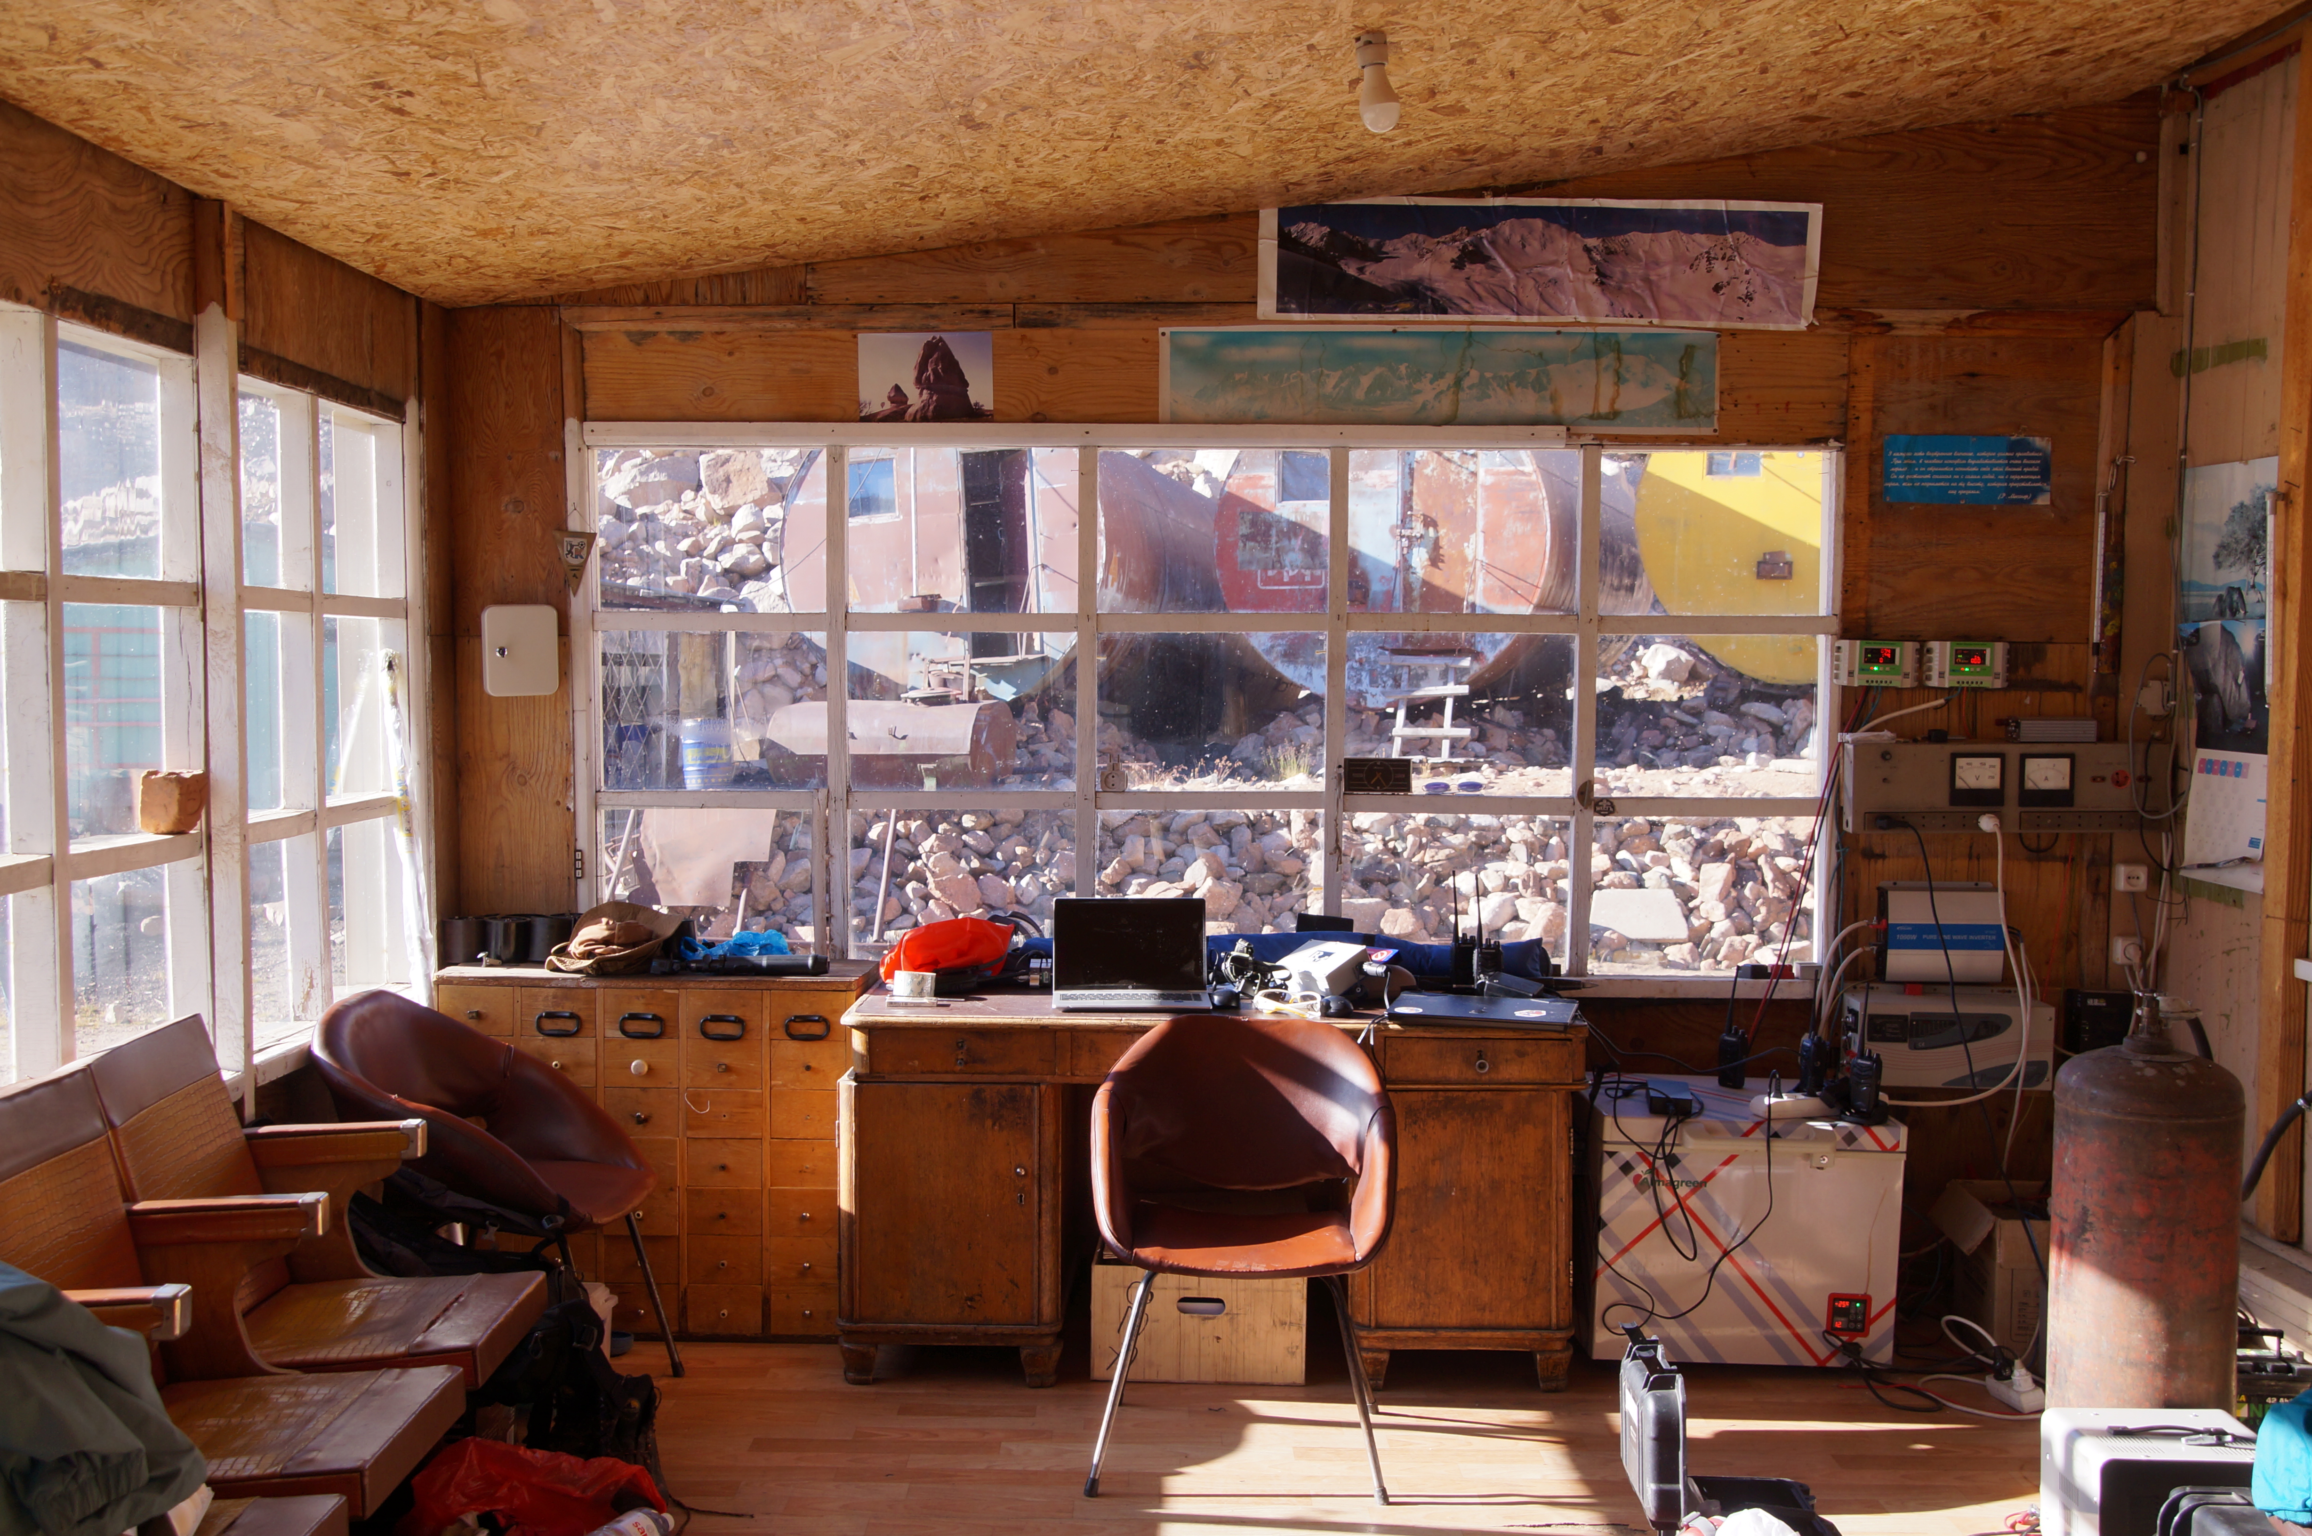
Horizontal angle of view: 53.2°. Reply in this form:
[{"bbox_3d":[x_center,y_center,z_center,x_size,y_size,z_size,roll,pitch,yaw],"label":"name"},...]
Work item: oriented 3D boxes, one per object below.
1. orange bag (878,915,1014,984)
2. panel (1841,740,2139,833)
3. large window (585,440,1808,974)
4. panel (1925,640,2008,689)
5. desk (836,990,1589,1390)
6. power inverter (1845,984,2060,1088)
[{"bbox_3d":[-0.479,0.412,5.282,0.310,0.144,0.200,0,3,0],"label":"orange bag"},{"bbox_3d":[1.982,0.045,5.444,0.705,0.213,0.100,0,3,0],"label":"panel"},{"bbox_3d":[0.115,-0.141,5.499,2.979,1.302,0.080,0,3,0],"label":"large window"},{"bbox_3d":[1.906,-0.244,5.453,0.193,0.112,0.055,0,3,0],"label":"panel"},{"bbox_3d":[0.123,0.894,5.143,1.560,0.785,0.730,0,3,1],"label":"desk"},{"bbox_3d":[1.863,0.640,5.444,0.450,0.205,0.165,0,3,0],"label":"power inverter"}]

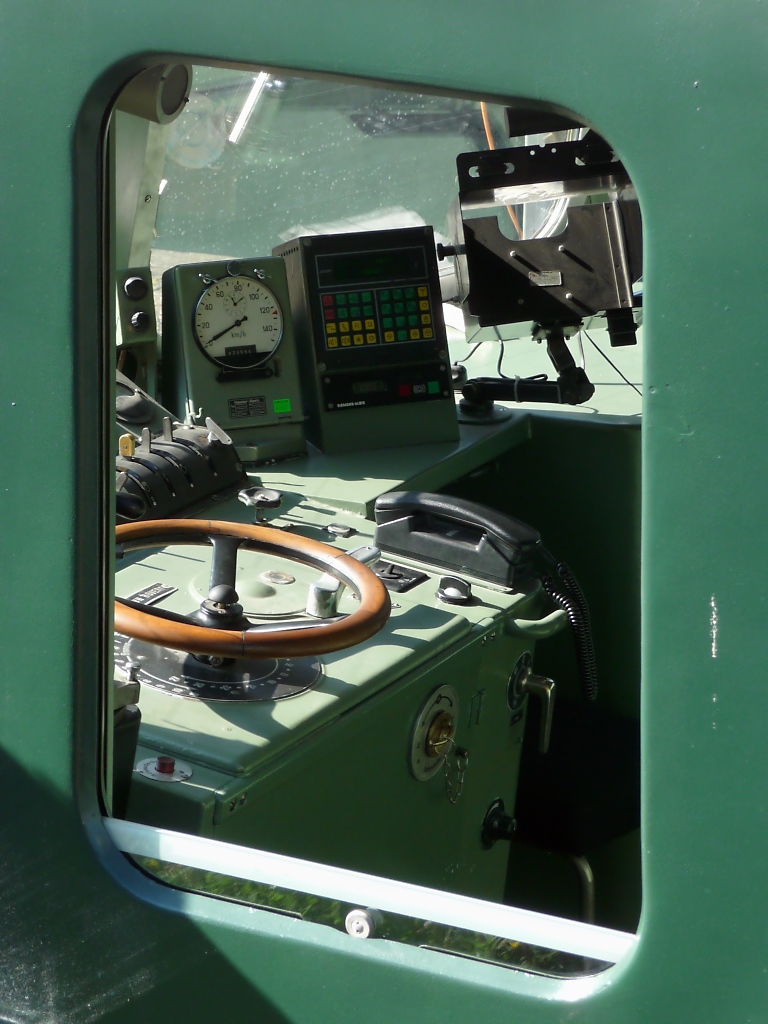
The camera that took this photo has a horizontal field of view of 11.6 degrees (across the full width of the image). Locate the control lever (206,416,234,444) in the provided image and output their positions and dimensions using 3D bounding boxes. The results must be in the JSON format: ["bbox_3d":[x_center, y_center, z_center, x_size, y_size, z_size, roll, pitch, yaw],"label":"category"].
[{"bbox_3d":[-0.225,-0.104,5.058,0.045,0.027,0.018,44,33,10],"label":"control lever"}]

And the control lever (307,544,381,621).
[{"bbox_3d":[-0.047,0.082,4.749,0.036,0.048,0.145,16,24,25],"label":"control lever"}]

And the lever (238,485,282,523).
[{"bbox_3d":[-0.157,-0.005,4.941,0.052,0.046,0.048,16,24,25],"label":"lever"}]

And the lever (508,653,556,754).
[{"bbox_3d":[0.198,0.247,4.845,0.056,0.126,0.077,15,24,26],"label":"lever"}]

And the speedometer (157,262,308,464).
[{"bbox_3d":[-0.208,-0.222,5.228,0.163,0.270,0.158,-7,20,-17],"label":"speedometer"}]

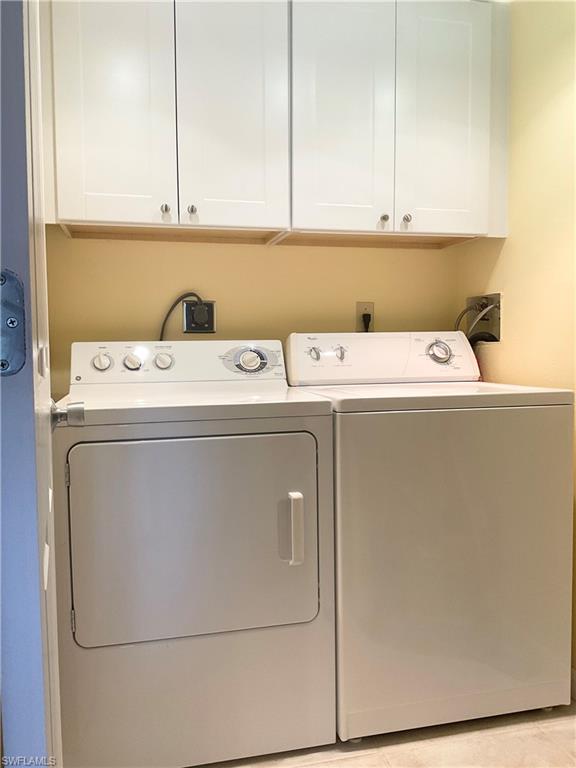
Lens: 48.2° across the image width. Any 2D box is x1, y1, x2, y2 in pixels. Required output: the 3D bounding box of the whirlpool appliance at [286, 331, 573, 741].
[{"bbox_3d":[0.374,0.373,2.014,0.690,1.080,0.665,-1,3,-14],"label":"whirlpool appliance"}]

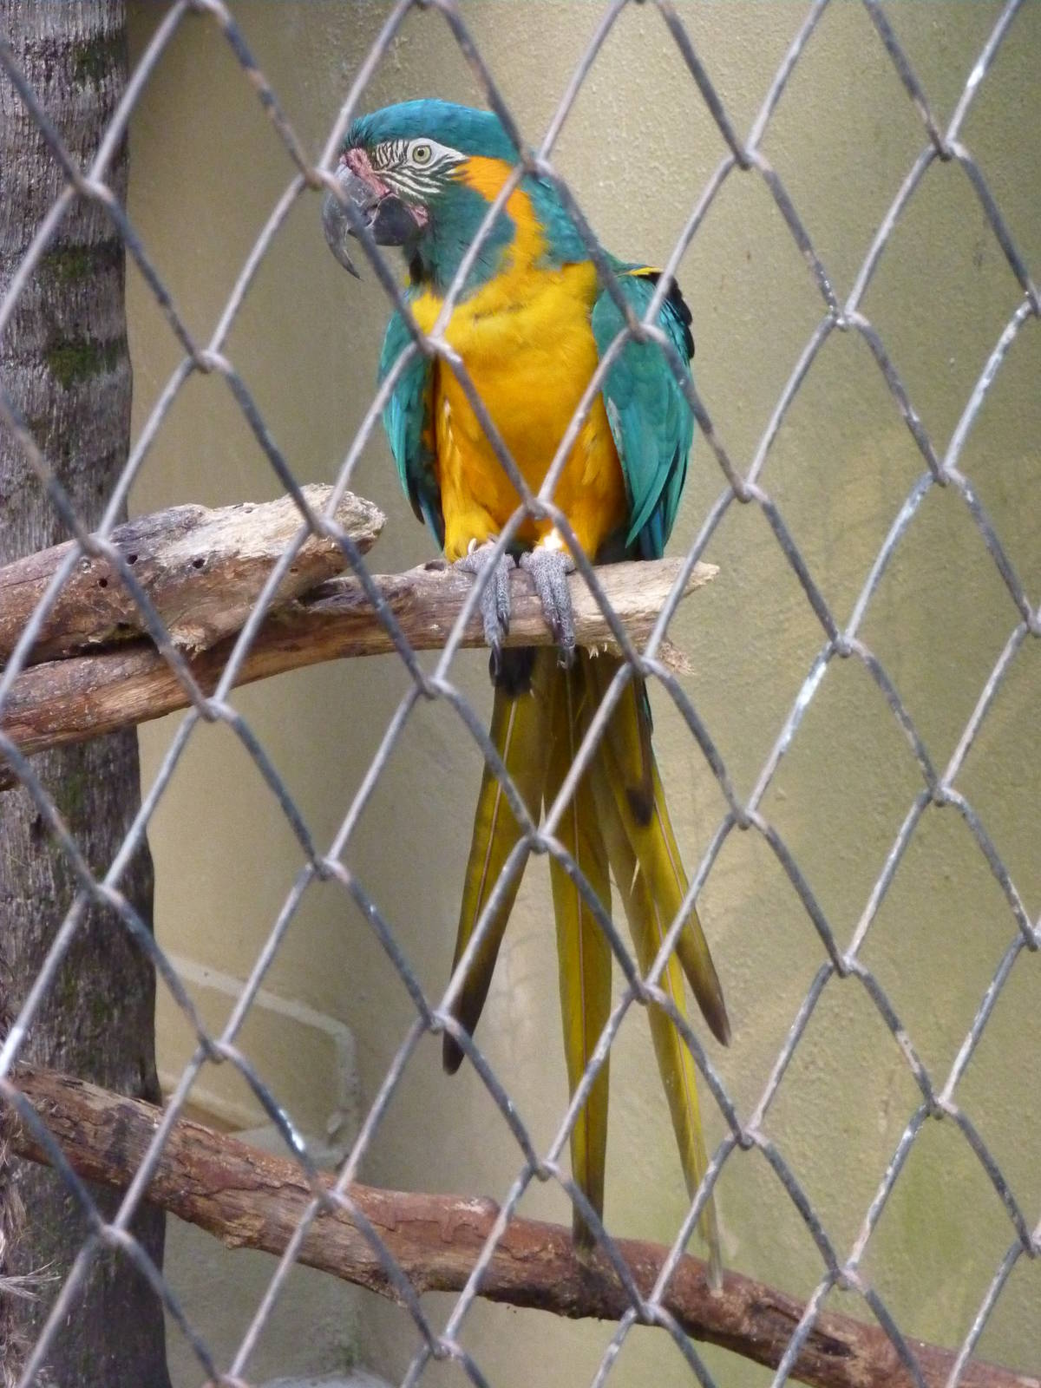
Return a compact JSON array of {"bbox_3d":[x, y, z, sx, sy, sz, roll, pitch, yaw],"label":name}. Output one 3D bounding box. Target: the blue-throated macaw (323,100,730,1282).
[{"bbox_3d":[0.013,0.017,3.115,0.201,0.753,0.275,3,8,22],"label":"blue-throated macaw"}]

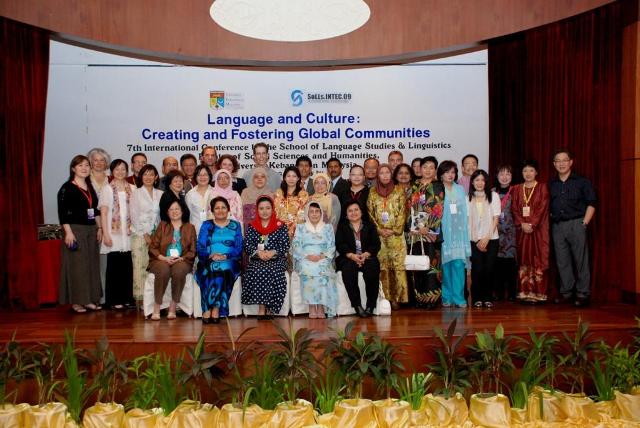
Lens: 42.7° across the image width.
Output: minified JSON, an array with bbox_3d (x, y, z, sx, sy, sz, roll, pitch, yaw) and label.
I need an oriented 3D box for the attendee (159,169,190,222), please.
[{"bbox_3d":[-1.653,0.257,9.330,0.420,1.540,0.300,0,0,-14],"label":"attendee"}]

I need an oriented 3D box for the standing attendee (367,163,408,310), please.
[{"bbox_3d":[0.724,0.224,8.777,0.450,1.498,0.290,0,1,8],"label":"standing attendee"}]

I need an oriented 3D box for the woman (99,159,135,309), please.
[{"bbox_3d":[-2.265,0.213,9.109,0.420,1.649,0.290,-1,1,-16],"label":"woman"}]

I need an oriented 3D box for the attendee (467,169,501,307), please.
[{"bbox_3d":[1.813,0.269,9.020,0.390,1.520,0.290,0,0,13],"label":"attendee"}]

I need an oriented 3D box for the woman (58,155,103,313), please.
[{"bbox_3d":[-2.584,0.205,8.829,0.480,1.682,0.320,-1,1,-24],"label":"woman"}]

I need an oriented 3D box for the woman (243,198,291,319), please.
[{"bbox_3d":[-0.549,0.418,8.404,0.500,1.227,0.740,-1,1,0],"label":"woman"}]

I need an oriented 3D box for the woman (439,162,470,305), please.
[{"bbox_3d":[1.463,0.210,8.905,0.400,1.584,0.280,0,1,12],"label":"woman"}]

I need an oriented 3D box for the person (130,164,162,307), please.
[{"bbox_3d":[-1.981,0.227,9.400,0.400,1.600,0.290,0,0,-13],"label":"person"}]

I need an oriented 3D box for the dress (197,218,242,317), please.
[{"bbox_3d":[-1.003,0.530,8.170,0.470,0.970,0.700,0,0,1],"label":"dress"}]

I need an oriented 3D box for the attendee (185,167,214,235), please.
[{"bbox_3d":[-1.342,0.232,9.350,0.430,1.590,0.300,0,0,-12],"label":"attendee"}]

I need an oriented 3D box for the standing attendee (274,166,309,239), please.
[{"bbox_3d":[-0.318,0.247,9.120,0.430,1.540,0.280,-1,1,-3],"label":"standing attendee"}]

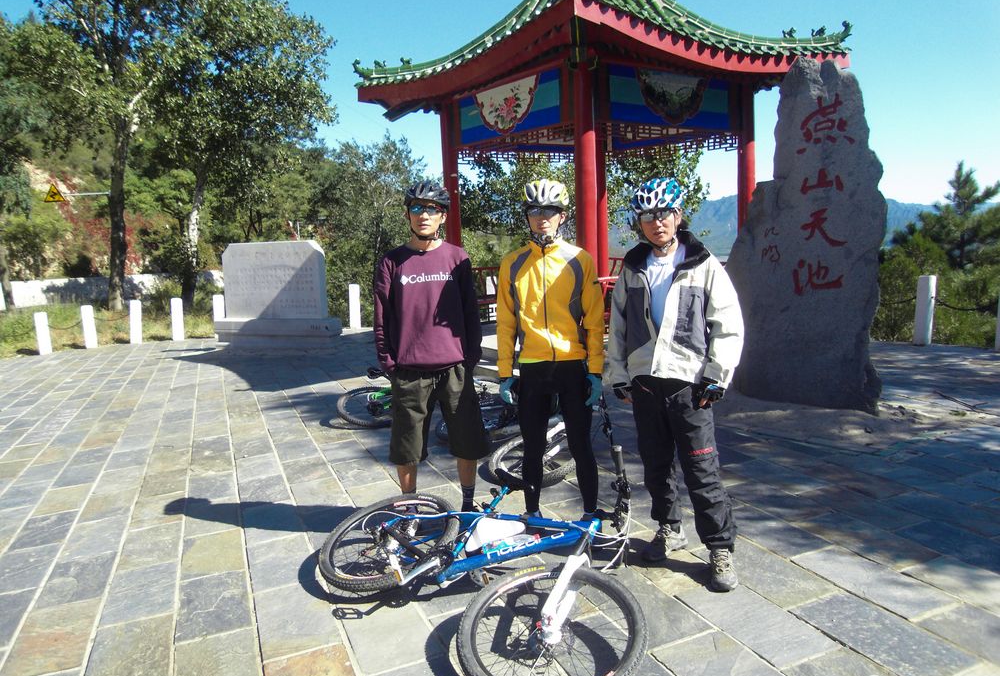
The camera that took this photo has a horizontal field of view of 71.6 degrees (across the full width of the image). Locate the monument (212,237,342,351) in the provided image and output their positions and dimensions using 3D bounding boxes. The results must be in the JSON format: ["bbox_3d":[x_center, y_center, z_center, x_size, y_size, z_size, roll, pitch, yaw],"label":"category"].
[{"bbox_3d":[-3.981,-0.775,12.280,2.250,1.790,0.520,0,7,16],"label":"monument"}]

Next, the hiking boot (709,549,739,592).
[{"bbox_3d":[0.972,0.987,3.056,0.110,0.125,0.290,0,7,11],"label":"hiking boot"}]

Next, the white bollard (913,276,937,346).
[{"bbox_3d":[5.550,-0.359,9.050,0.200,0.890,0.200,1,8,30],"label":"white bollard"}]

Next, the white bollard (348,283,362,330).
[{"bbox_3d":[-2.920,-0.626,14.010,0.210,0.880,0.210,-1,6,0],"label":"white bollard"}]

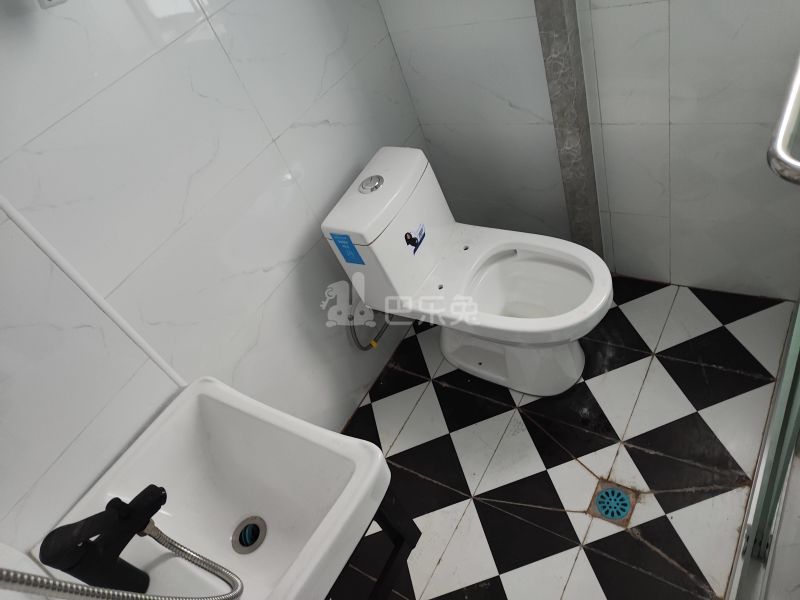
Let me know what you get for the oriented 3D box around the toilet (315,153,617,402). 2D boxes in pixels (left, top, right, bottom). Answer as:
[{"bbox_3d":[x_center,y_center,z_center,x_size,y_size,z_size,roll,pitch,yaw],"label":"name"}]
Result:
[{"bbox_3d":[0.239,-0.044,1.576,0.720,0.648,0.378,13,54,35],"label":"toilet"}]

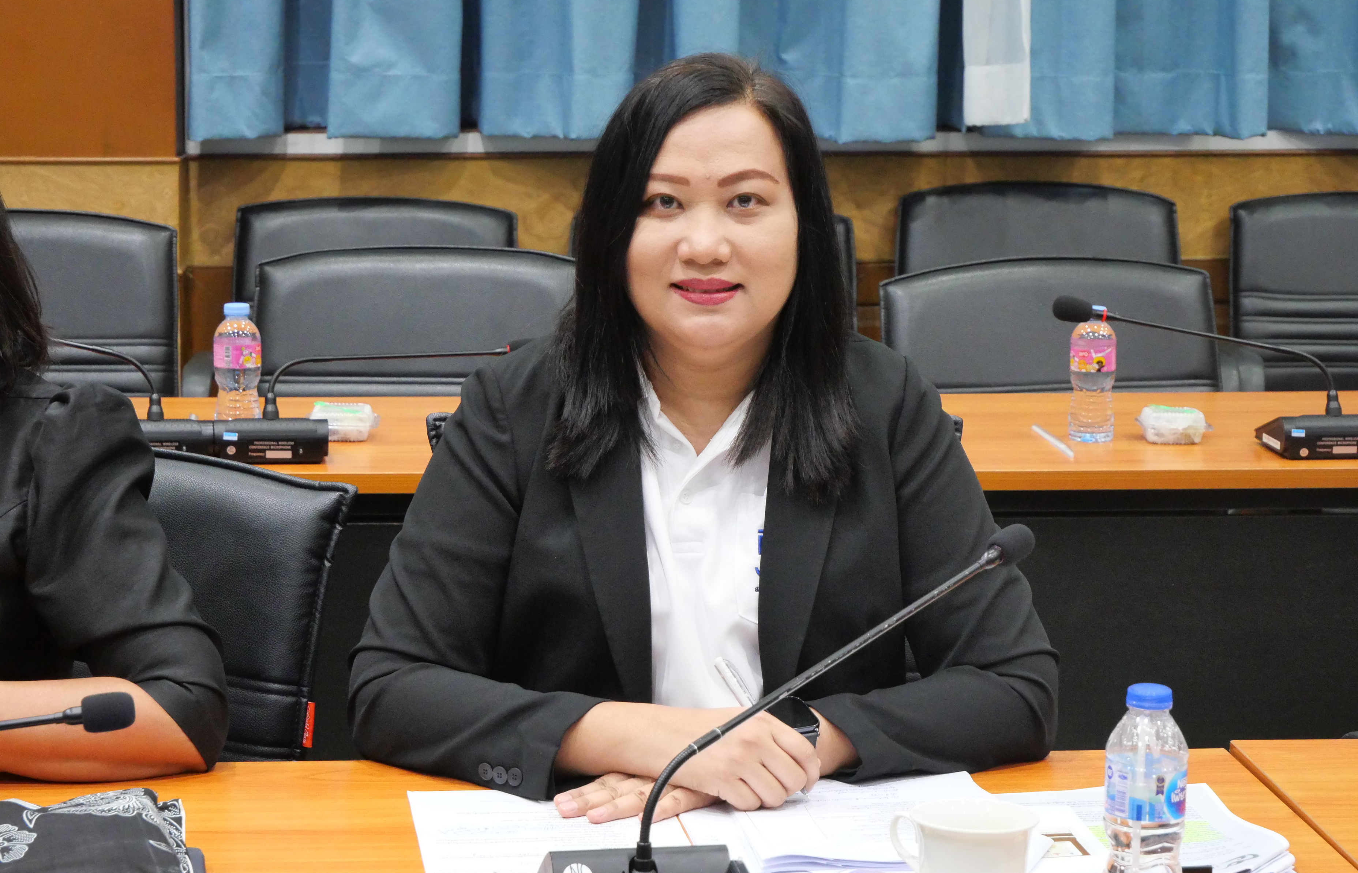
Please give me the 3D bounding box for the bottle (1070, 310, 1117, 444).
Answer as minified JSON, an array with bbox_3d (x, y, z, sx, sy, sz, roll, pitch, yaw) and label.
[{"bbox_3d":[0.525,-0.079,4.352,0.060,0.168,0.060,0,10,0],"label":"bottle"}]

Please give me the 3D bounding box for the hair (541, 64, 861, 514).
[{"bbox_3d":[0.021,-0.142,2.937,0.260,0.370,0.230,0,10,0],"label":"hair"}]

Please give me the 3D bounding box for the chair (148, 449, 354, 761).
[{"bbox_3d":[-0.635,0.512,3.039,0.630,0.940,0.640,4,10,24],"label":"chair"}]

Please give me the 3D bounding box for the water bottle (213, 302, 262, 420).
[{"bbox_3d":[-0.558,-0.077,4.341,0.060,0.168,0.060,0,10,0],"label":"water bottle"}]

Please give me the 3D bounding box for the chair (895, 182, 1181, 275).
[{"bbox_3d":[0.635,0.042,5.934,0.630,0.900,0.640,0,10,2],"label":"chair"}]

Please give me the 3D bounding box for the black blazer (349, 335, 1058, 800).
[{"bbox_3d":[0.020,0.198,2.914,0.582,0.560,0.460,0,10,2],"label":"black blazer"}]

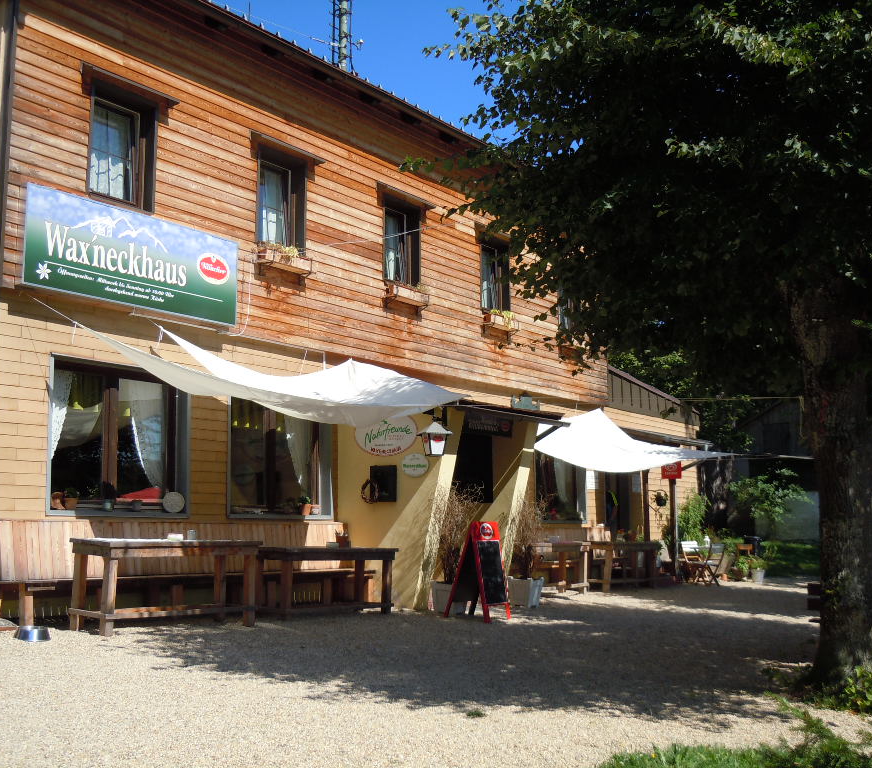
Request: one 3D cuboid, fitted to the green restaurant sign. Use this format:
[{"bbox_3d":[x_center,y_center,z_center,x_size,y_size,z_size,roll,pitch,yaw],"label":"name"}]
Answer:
[{"bbox_3d":[-3.261,-1.333,12.629,0.120,1.015,2.978,-6,-9,34],"label":"green restaurant sign"}]

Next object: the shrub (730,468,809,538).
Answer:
[{"bbox_3d":[7.471,2.693,26.000,1.400,1.750,1.500,-6,-10,36],"label":"shrub"}]

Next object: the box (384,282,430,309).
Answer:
[{"bbox_3d":[-0.412,-1.212,15.903,0.220,0.220,0.812,-6,-10,36],"label":"box"}]

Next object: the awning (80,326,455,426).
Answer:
[{"bbox_3d":[-1.769,-0.046,13.499,1.600,1.150,5.300,-6,-9,34],"label":"awning"}]

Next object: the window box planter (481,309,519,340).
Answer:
[{"bbox_3d":[0.978,-0.940,17.778,0.220,0.270,0.804,-6,-10,36],"label":"window box planter"}]

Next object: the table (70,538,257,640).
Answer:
[{"bbox_3d":[-2.416,1.804,10.393,0.560,0.770,1.800,-6,-9,34],"label":"table"}]

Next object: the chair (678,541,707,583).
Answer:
[{"bbox_3d":[4.958,3.431,22.300,0.420,0.830,0.480,4,-9,-33],"label":"chair"}]

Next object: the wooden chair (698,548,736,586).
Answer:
[{"bbox_3d":[5.308,3.442,22.084,0.470,0.800,0.430,-4,-9,28],"label":"wooden chair"}]

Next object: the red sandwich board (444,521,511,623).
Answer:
[{"bbox_3d":[0.472,2.119,13.159,0.540,1.080,0.620,-4,-9,28],"label":"red sandwich board"}]

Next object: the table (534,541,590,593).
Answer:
[{"bbox_3d":[1.601,2.728,16.855,0.580,0.760,1.850,-6,-9,34],"label":"table"}]

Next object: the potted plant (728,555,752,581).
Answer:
[{"bbox_3d":[6.353,3.854,24.111,0.400,0.520,0.400,-6,-10,36],"label":"potted plant"}]

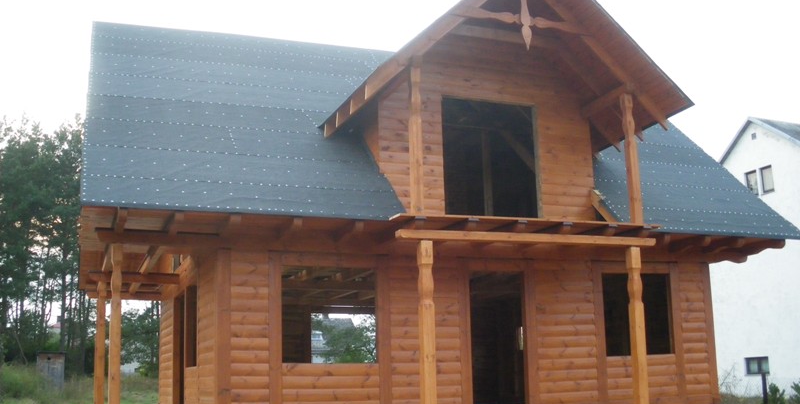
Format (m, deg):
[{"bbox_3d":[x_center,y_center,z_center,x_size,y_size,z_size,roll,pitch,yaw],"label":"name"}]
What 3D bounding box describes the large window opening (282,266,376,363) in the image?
[{"bbox_3d":[-1.059,1.668,12.264,1.440,1.420,0.200,3,-13,-21],"label":"large window opening"}]

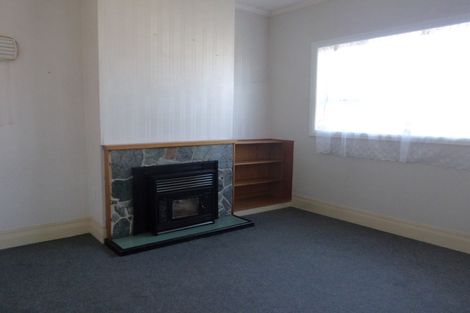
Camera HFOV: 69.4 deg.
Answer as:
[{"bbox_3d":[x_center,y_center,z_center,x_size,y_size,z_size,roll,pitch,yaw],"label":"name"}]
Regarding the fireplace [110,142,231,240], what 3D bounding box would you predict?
[{"bbox_3d":[-0.597,0.317,3.662,1.524,0.920,0.252,-4,8,-38],"label":"fireplace"}]

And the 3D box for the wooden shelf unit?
[{"bbox_3d":[0.260,0.231,4.657,1.062,0.904,0.408,-4,8,-38],"label":"wooden shelf unit"}]

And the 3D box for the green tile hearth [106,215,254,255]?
[{"bbox_3d":[-0.520,0.802,3.576,1.524,0.048,0.426,-4,8,-38],"label":"green tile hearth"}]

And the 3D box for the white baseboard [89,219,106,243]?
[{"bbox_3d":[-1.383,0.738,3.405,0.024,0.180,0.420,-4,8,-38],"label":"white baseboard"}]

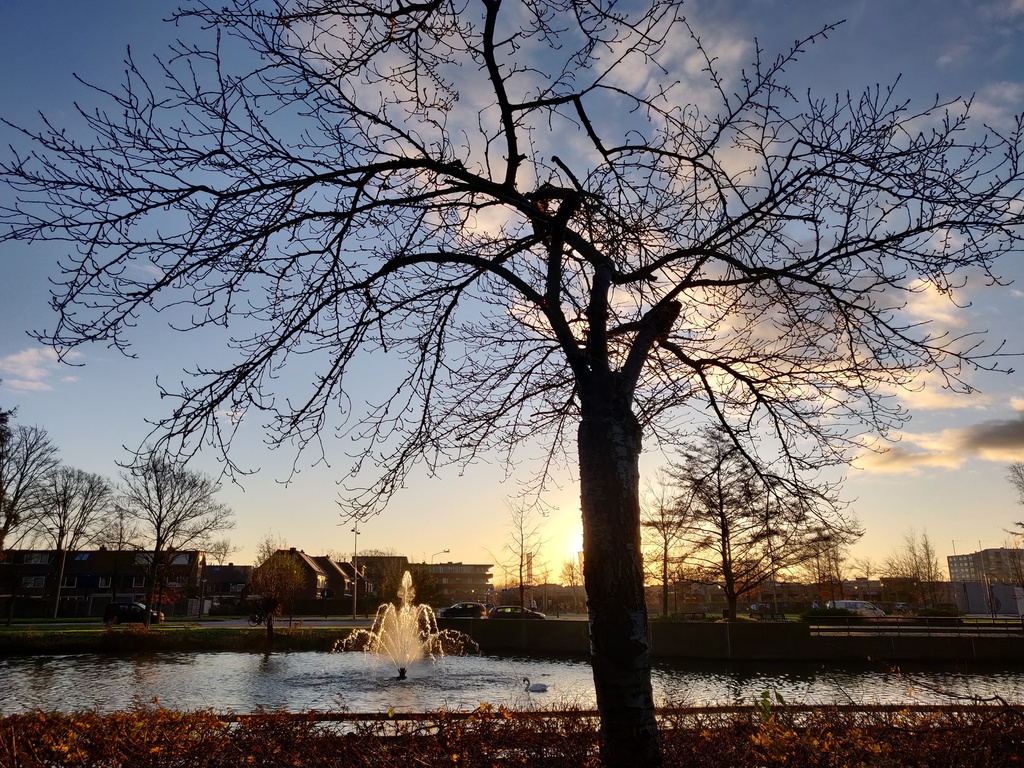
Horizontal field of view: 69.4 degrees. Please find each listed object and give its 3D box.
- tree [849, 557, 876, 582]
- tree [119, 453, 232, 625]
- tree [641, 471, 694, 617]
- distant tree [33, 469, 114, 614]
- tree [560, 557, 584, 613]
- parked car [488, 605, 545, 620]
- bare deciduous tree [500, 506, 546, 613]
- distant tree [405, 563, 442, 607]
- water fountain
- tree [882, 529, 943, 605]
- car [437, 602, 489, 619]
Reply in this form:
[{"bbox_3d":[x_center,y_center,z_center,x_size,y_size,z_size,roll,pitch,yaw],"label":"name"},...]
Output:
[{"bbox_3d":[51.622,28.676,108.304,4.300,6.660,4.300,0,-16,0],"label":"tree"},{"bbox_3d":[-24.845,11.382,54.495,8.200,12.540,8.200,0,-16,0],"label":"tree"},{"bbox_3d":[12.896,13.160,61.768,4.670,11.950,4.580,0,-16,0],"label":"tree"},{"bbox_3d":[-42.539,15.123,71.633,7.600,14.390,7.600,0,-16,0],"label":"distant tree"},{"bbox_3d":[7.343,24.362,89.763,3.160,6.680,3.090,0,-16,0],"label":"tree"},{"bbox_3d":[0.354,18.272,58.212,4.350,1.450,1.780,0,-16,0],"label":"parked car"},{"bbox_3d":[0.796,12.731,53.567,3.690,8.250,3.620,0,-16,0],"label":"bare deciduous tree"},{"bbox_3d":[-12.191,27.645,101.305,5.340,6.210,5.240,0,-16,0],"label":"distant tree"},{"bbox_3d":[-4.563,10.199,31.400,5.900,4.380,5.900,0,-16,0],"label":"water fountain"},{"bbox_3d":[54.683,25.117,100.991,8.190,10.610,8.030,0,-16,0],"label":"tree"},{"bbox_3d":[-4.287,19.689,64.049,4.050,1.500,1.750,-1,-16,2],"label":"car"}]

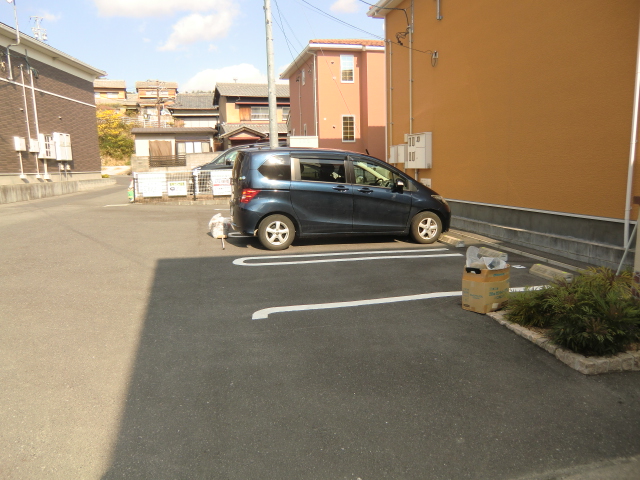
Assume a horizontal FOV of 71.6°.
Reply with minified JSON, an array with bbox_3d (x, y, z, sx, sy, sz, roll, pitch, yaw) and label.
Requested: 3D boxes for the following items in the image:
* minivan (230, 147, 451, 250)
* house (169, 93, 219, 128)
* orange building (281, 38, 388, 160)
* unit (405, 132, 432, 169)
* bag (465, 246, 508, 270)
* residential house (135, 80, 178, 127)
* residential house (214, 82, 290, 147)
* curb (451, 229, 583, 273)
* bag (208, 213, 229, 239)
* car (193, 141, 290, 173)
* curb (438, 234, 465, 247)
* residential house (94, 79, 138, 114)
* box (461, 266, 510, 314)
[{"bbox_3d":[0.470,-0.835,8.200,4.200,1.720,1.700,-2,10,-17],"label":"minivan"},{"bbox_3d":[-13.785,-14.613,52.500,7.200,6.200,7.000,-3,9,-12],"label":"house"},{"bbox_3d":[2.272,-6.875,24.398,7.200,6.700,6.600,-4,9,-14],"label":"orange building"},{"bbox_3d":[2.732,-2.393,12.127,0.190,0.900,1.250,-3,8,-8],"label":"unit"},{"bbox_3d":[1.576,0.180,4.200,0.400,0.260,0.280,-8,10,-36],"label":"bag"},{"bbox_3d":[-29.500,-25.000,80.000,7.400,7.600,6.500,-2,9,-6],"label":"residential house"},{"bbox_3d":[-4.050,-9.900,39.000,8.500,7.400,7.500,-4,9,-17],"label":"residential house"},{"bbox_3d":[3.290,0.055,8.050,0.150,0.120,4.050,-1,10,-10],"label":"curb"},{"bbox_3d":[-2.235,-0.321,9.820,0.470,0.560,0.420,-3,8,-8],"label":"bag"},{"bbox_3d":[-2.200,-2.700,16.400,4.600,1.750,1.750,-4,9,-14],"label":"car"},{"bbox_3d":[2.377,0.027,7.959,0.150,0.110,0.680,-3,8,-8],"label":"curb"},{"bbox_3d":[-35.044,-23.034,73.000,8.500,7.000,7.200,-4,9,-16],"label":"residential house"},{"bbox_3d":[1.700,0.465,4.500,0.420,0.420,0.290,-9,14,-44],"label":"box"}]

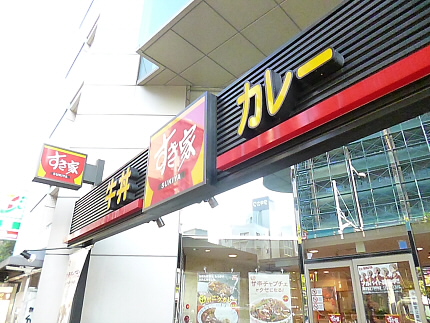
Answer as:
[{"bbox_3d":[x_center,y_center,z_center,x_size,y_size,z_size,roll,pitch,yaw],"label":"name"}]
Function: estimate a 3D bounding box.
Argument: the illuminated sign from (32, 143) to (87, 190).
[{"bbox_3d":[-2.791,0.116,5.398,0.750,0.620,0.230,18,-29,-35],"label":"illuminated sign"}]

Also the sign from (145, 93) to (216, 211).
[{"bbox_3d":[-0.373,-0.044,3.067,0.120,0.930,1.140,18,-29,-35],"label":"sign"}]

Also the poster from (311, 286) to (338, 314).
[{"bbox_3d":[2.097,2.660,5.738,0.020,0.410,0.480,21,-31,-40],"label":"poster"}]

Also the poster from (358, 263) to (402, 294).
[{"bbox_3d":[2.859,2.035,5.152,0.020,0.450,0.640,21,-31,-40],"label":"poster"}]

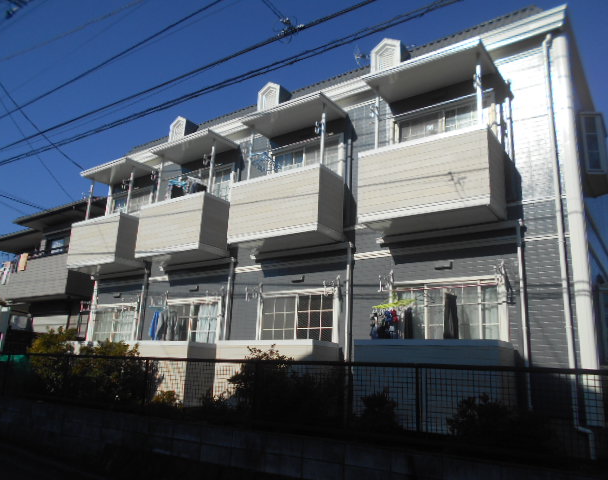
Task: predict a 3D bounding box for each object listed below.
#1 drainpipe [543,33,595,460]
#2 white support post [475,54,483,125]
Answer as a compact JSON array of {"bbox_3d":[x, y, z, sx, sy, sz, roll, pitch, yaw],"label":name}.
[{"bbox_3d":[3.462,-0.250,6.441,0.180,5.850,0.120,-8,-18,34],"label":"drainpipe"},{"bbox_3d":[2.517,-2.161,6.896,0.060,1.129,0.060,-8,-18,34],"label":"white support post"}]

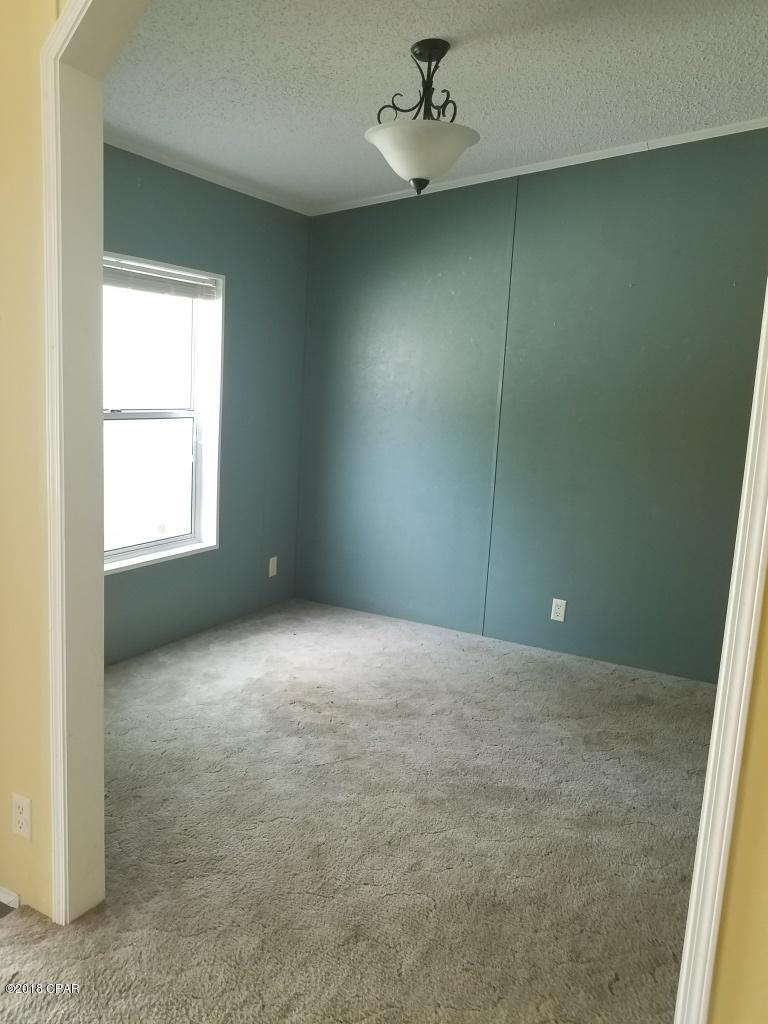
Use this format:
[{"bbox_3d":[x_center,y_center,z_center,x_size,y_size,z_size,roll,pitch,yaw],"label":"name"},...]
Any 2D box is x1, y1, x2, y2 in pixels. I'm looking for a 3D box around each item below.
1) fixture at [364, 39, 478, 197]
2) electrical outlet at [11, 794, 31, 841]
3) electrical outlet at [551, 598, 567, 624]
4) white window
[{"bbox_3d":[0.142,-1.343,2.648,0.395,0.480,0.395,3,9,0],"label":"fixture"},{"bbox_3d":[-0.890,0.749,1.879,0.071,0.115,0.009,8,10,29],"label":"electrical outlet"},{"bbox_3d":[0.916,0.516,4.028,0.070,0.115,0.009,8,10,29],"label":"electrical outlet"},{"bbox_3d":[-1.173,-0.437,3.510,0.100,1.405,1.188,8,10,29],"label":"white window"}]

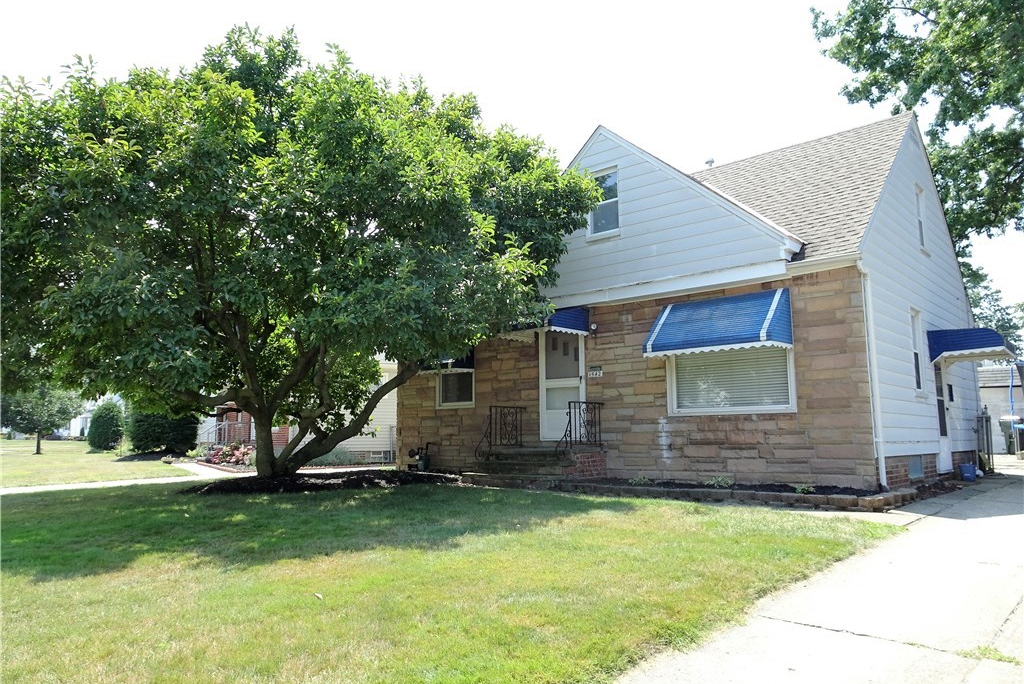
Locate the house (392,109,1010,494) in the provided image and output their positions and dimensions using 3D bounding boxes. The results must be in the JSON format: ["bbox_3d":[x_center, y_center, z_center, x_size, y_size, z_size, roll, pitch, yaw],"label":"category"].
[{"bbox_3d":[3.903,-0.549,15.956,10.088,6.674,8.827,-7,-10,41],"label":"house"}]

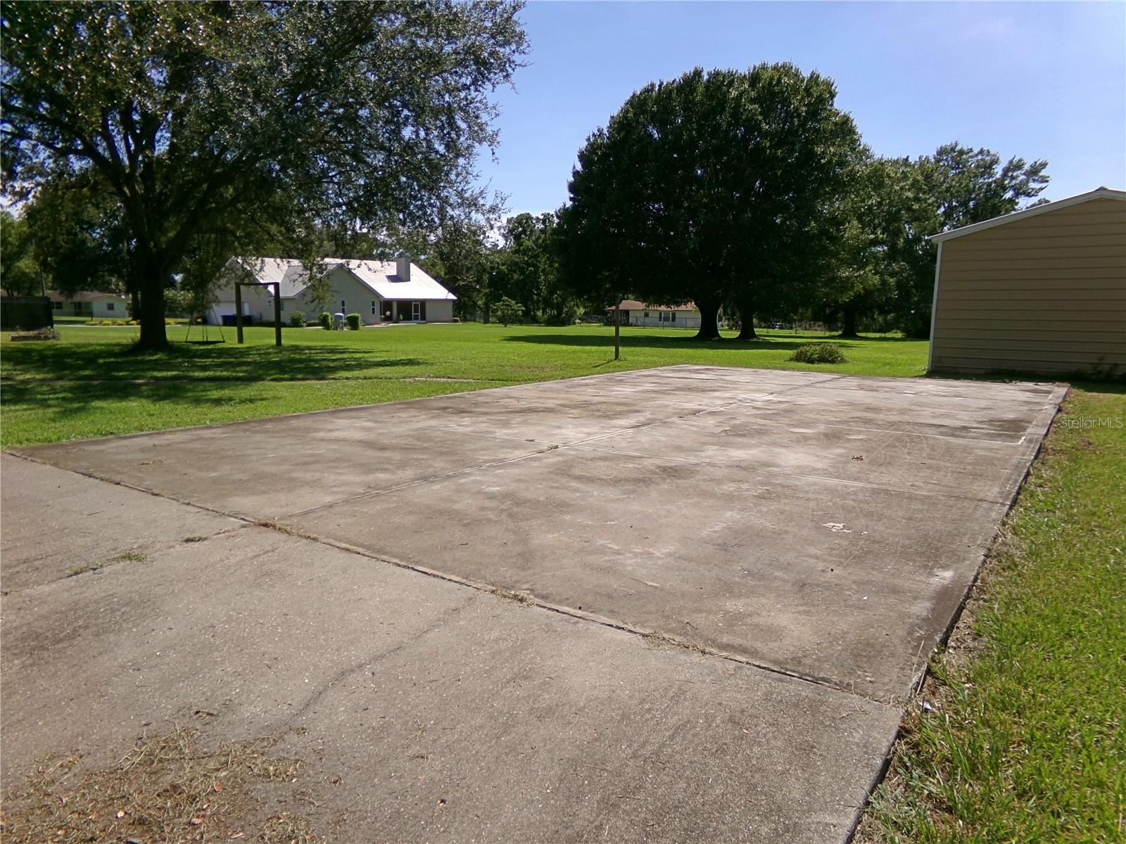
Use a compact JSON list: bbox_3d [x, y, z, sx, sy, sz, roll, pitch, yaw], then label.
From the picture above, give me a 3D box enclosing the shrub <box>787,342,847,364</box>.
[{"bbox_3d":[7.133,-1.935,21.860,1.620,0.560,1.400,3,9,17],"label":"shrub"}]

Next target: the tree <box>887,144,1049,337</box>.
[{"bbox_3d":[24.820,-10.877,47.185,10.000,11.326,10.000,4,9,27],"label":"tree"}]

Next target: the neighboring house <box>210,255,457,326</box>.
[{"bbox_3d":[-24.534,-14.645,85.243,15.400,7.600,23.200,6,10,35],"label":"neighboring house"}]

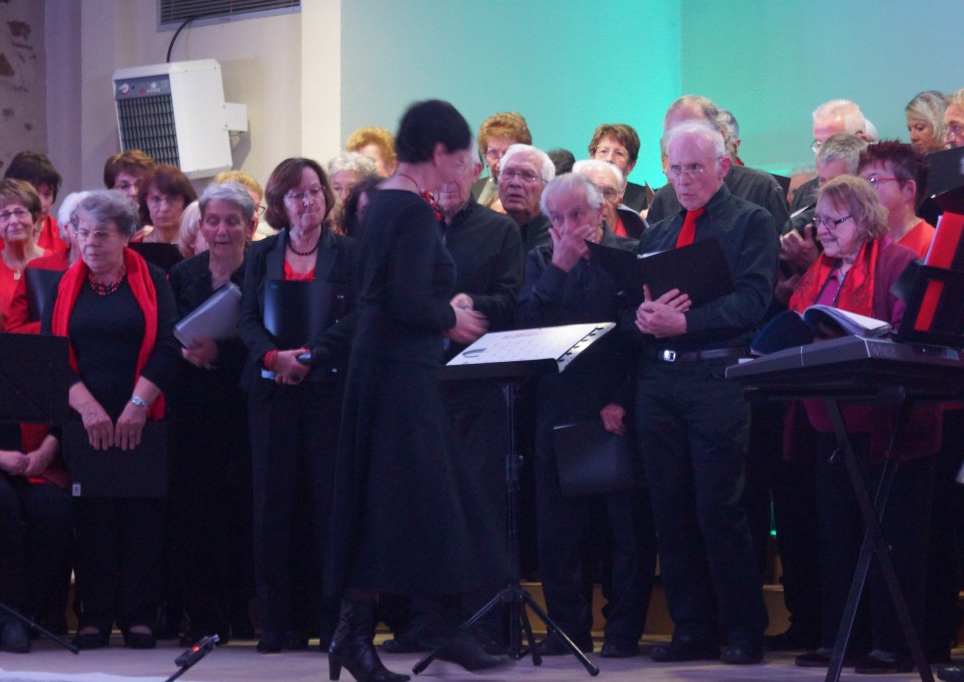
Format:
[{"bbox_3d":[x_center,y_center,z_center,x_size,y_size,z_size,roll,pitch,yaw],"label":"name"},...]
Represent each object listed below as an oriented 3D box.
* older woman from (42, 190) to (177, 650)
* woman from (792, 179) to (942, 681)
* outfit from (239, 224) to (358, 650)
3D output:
[{"bbox_3d":[-1.295,0.261,7.440,0.470,1.580,0.360,-1,-3,7],"label":"older woman"},{"bbox_3d":[1.186,0.250,6.699,0.490,1.542,0.400,-2,-4,36],"label":"woman"},{"bbox_3d":[-0.623,0.316,7.256,0.460,1.404,0.330,0,-3,-7],"label":"outfit"}]

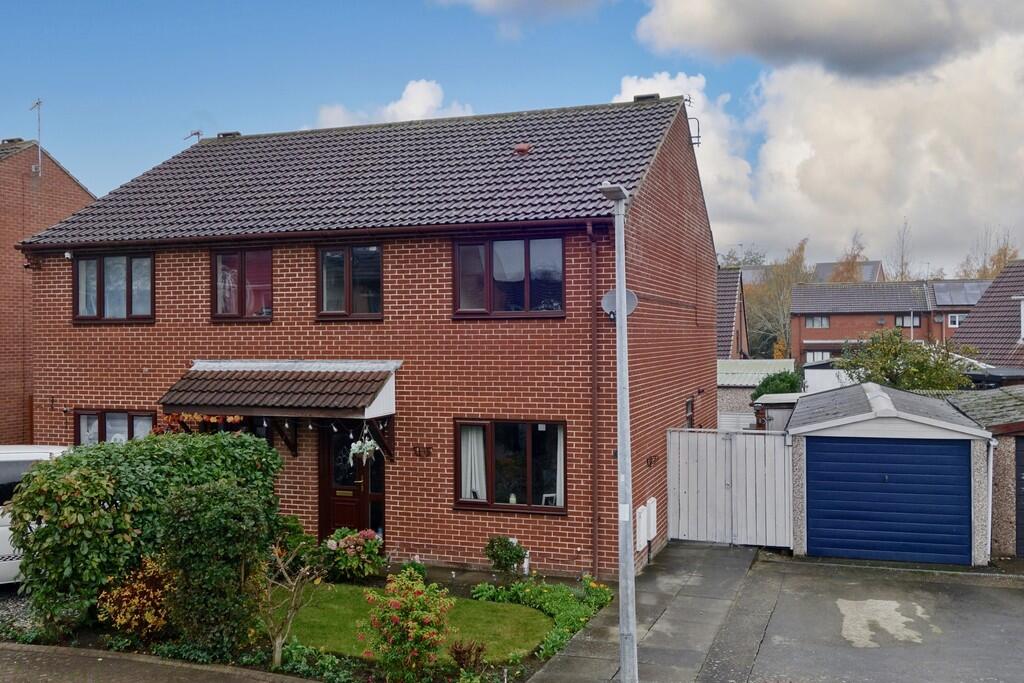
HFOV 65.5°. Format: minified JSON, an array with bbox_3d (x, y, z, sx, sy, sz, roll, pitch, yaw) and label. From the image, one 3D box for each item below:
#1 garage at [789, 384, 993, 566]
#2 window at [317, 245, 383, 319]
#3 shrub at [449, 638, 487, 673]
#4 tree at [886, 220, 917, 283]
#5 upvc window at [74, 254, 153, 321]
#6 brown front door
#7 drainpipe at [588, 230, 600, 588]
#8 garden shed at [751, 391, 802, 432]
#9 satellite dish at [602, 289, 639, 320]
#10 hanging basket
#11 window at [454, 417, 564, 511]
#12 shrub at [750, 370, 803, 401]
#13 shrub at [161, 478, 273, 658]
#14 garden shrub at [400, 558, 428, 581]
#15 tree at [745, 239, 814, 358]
[{"bbox_3d":[7.170,2.281,15.720,3.000,2.440,6.100,0,1,21],"label":"garage"},{"bbox_3d":[-2.522,-0.919,12.440,1.140,1.180,0.120,0,0,18],"label":"window"},{"bbox_3d":[-0.469,3.311,8.400,0.400,0.320,0.360,0,0,0],"label":"shrub"},{"bbox_3d":[36.676,-3.450,75.000,3.000,14.200,3.000,0,1,20],"label":"tree"},{"bbox_3d":[-6.802,-0.892,13.624,1.680,1.170,0.120,0,0,18],"label":"upvc window"},{"bbox_3d":[-2.493,2.215,12.475,1.140,2.080,0.120,0,0,18],"label":"brown front door"},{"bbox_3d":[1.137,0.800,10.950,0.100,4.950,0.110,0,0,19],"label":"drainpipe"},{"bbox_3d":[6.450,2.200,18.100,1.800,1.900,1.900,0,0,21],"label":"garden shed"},{"bbox_3d":[1.484,-0.523,11.100,0.510,0.450,0.360,0,0,22],"label":"satellite dish"},{"bbox_3d":[-2.088,1.533,11.200,0.420,0.440,0.400,0,1,0],"label":"hanging basket"},{"bbox_3d":[-0.030,1.777,11.330,1.700,1.310,0.120,0,0,20],"label":"window"},{"bbox_3d":[6.750,1.950,20.300,1.450,2.250,1.450,0,0,20],"label":"shrub"},{"bbox_3d":[-3.395,2.608,9.150,1.200,1.920,1.100,0,1,20],"label":"shrub"},{"bbox_3d":[-1.330,3.160,10.900,0.360,0.330,0.350,0,0,0],"label":"garden shrub"},{"bbox_3d":[21.158,-2.577,63.000,5.500,11.140,5.300,0,0,20],"label":"tree"}]

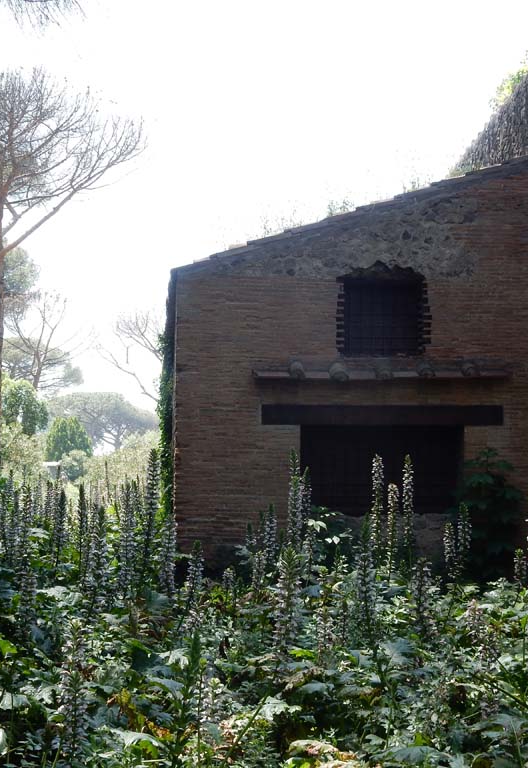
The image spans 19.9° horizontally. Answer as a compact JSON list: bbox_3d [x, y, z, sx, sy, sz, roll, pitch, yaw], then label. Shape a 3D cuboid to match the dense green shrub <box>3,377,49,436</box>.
[{"bbox_3d":[-8.255,0.879,52.000,1.720,2.340,1.720,0,-4,-1],"label":"dense green shrub"}]

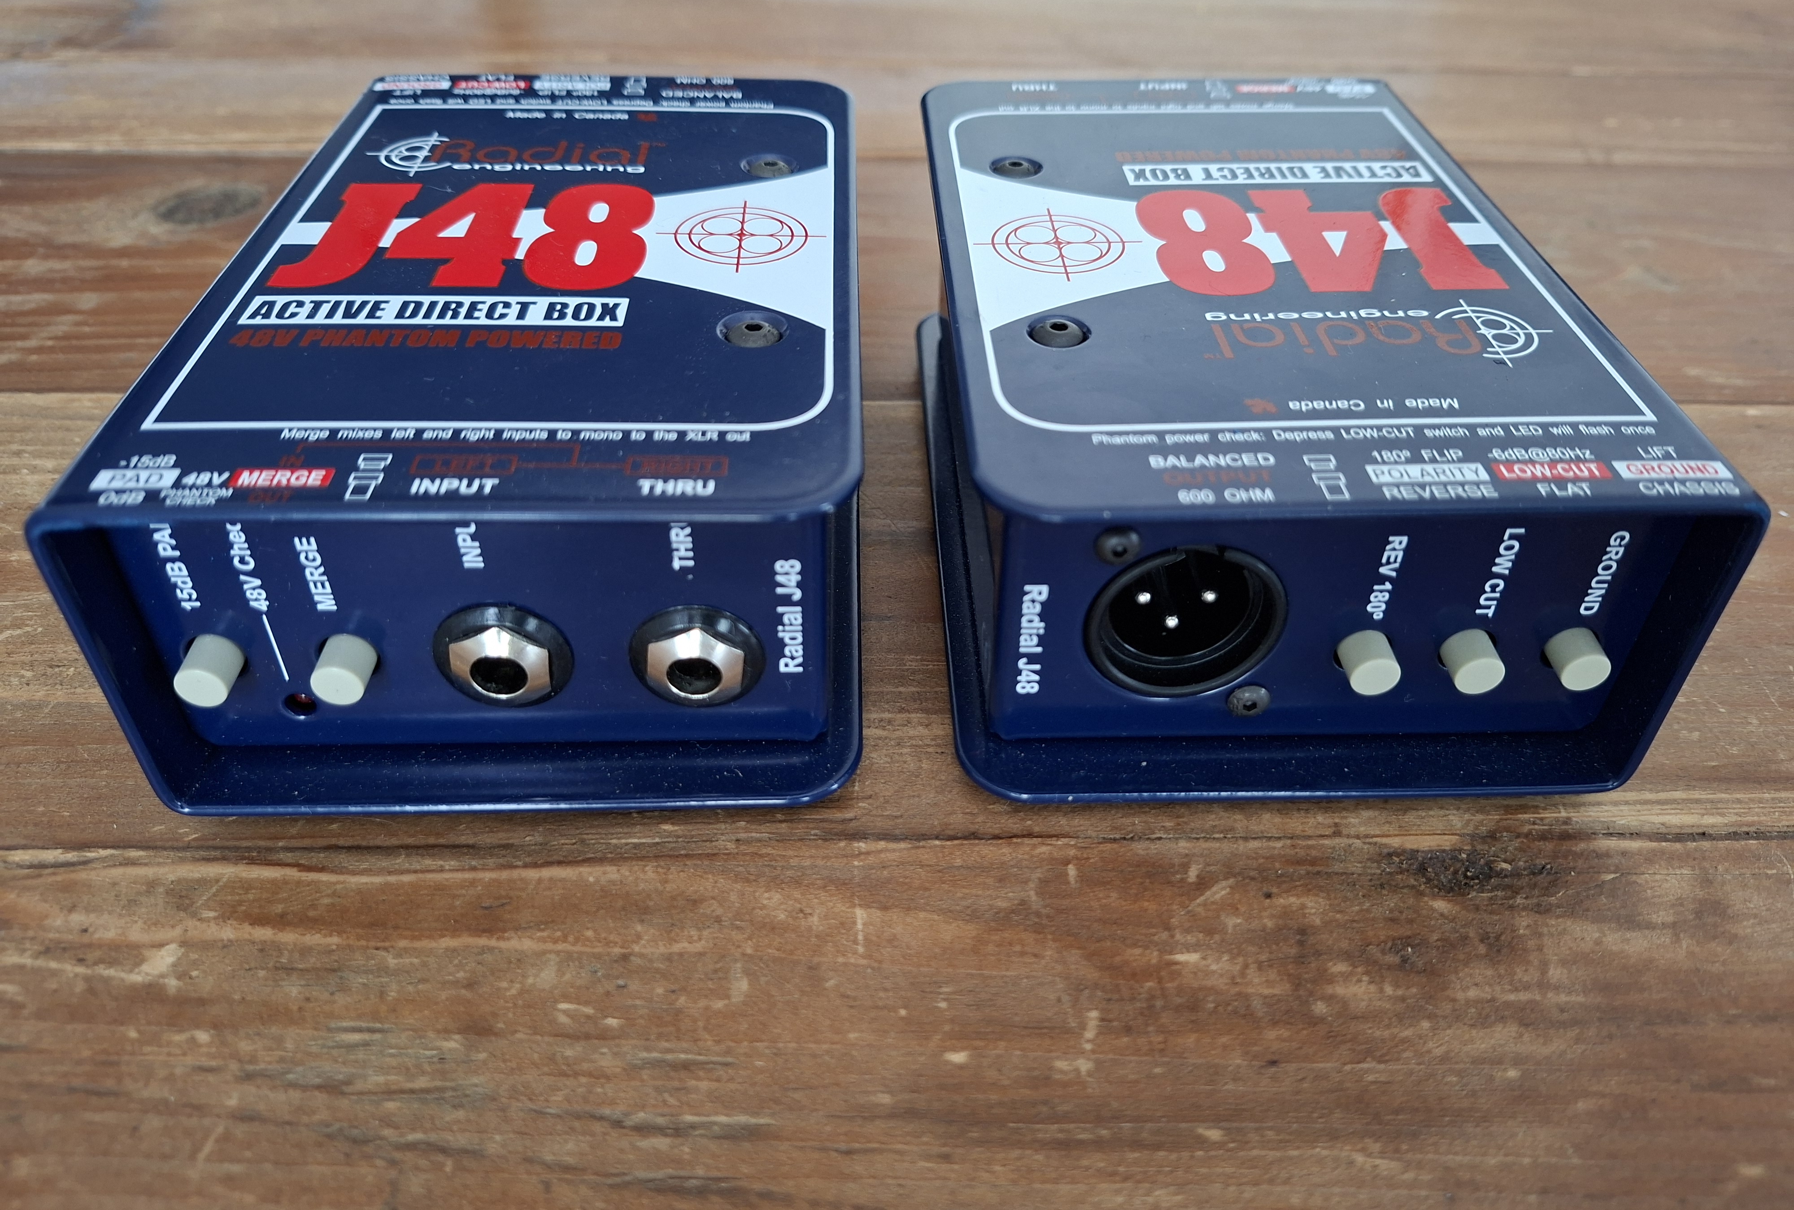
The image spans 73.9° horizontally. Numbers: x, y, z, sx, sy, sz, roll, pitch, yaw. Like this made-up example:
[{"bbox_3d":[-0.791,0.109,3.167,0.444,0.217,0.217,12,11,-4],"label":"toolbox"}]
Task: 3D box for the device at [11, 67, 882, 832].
[{"bbox_3d":[-0.049,-0.034,0.181,0.085,0.048,0.126,-1,43,-1],"label":"device"}]

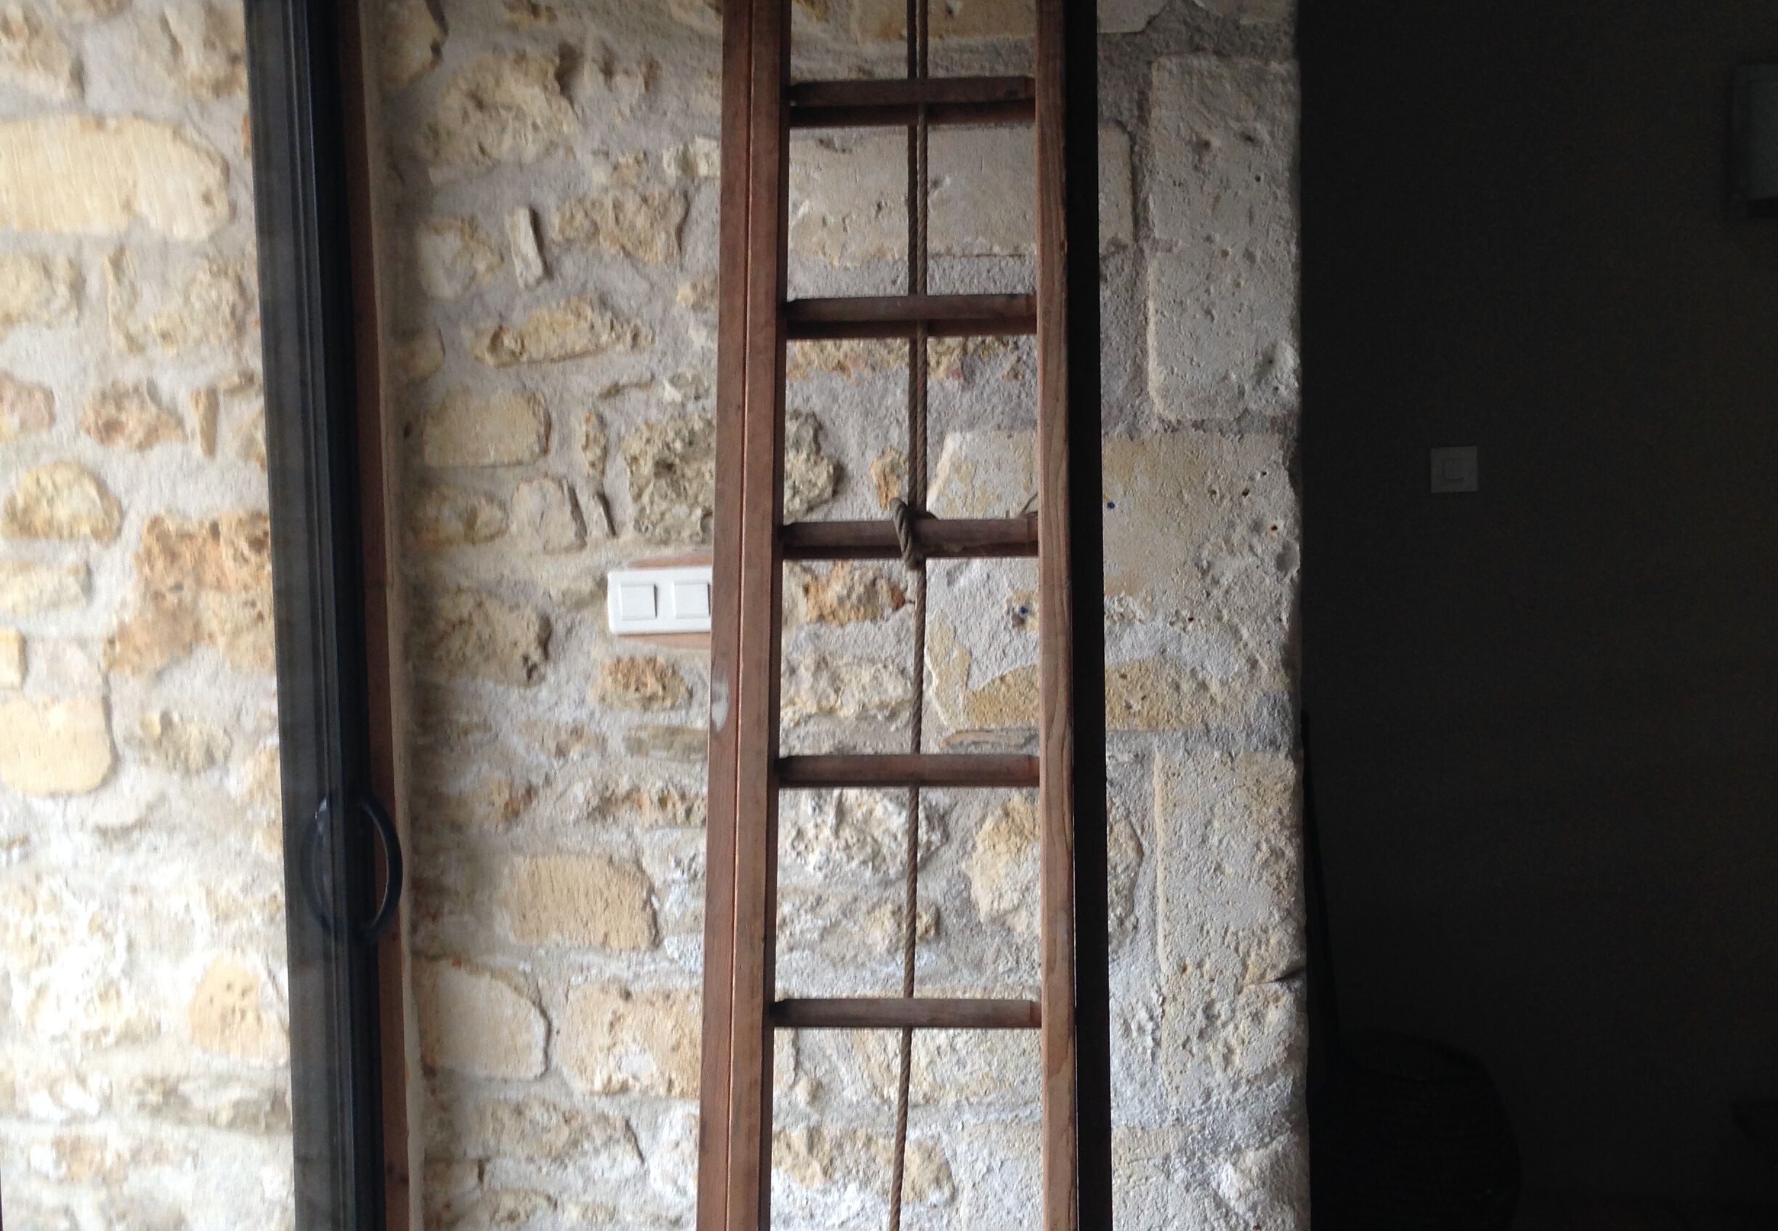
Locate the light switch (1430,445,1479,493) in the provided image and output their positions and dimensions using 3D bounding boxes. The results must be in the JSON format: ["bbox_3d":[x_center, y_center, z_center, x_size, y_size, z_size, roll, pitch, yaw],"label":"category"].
[{"bbox_3d":[0.993,-0.256,3.970,0.080,0.080,0.012,-1,4,8],"label":"light switch"}]

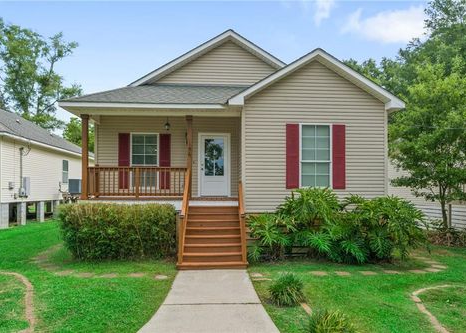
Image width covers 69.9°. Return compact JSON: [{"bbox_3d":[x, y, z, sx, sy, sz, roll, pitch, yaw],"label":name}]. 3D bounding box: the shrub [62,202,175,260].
[{"bbox_3d":[-3.000,1.690,8.980,2.820,1.420,1.000,0,-2,-3],"label":"shrub"}]

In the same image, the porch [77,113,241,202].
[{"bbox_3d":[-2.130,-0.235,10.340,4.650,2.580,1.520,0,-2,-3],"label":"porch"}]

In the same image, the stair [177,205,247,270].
[{"bbox_3d":[-0.520,1.730,8.670,1.630,1.380,2.080,0,-2,-3],"label":"stair"}]

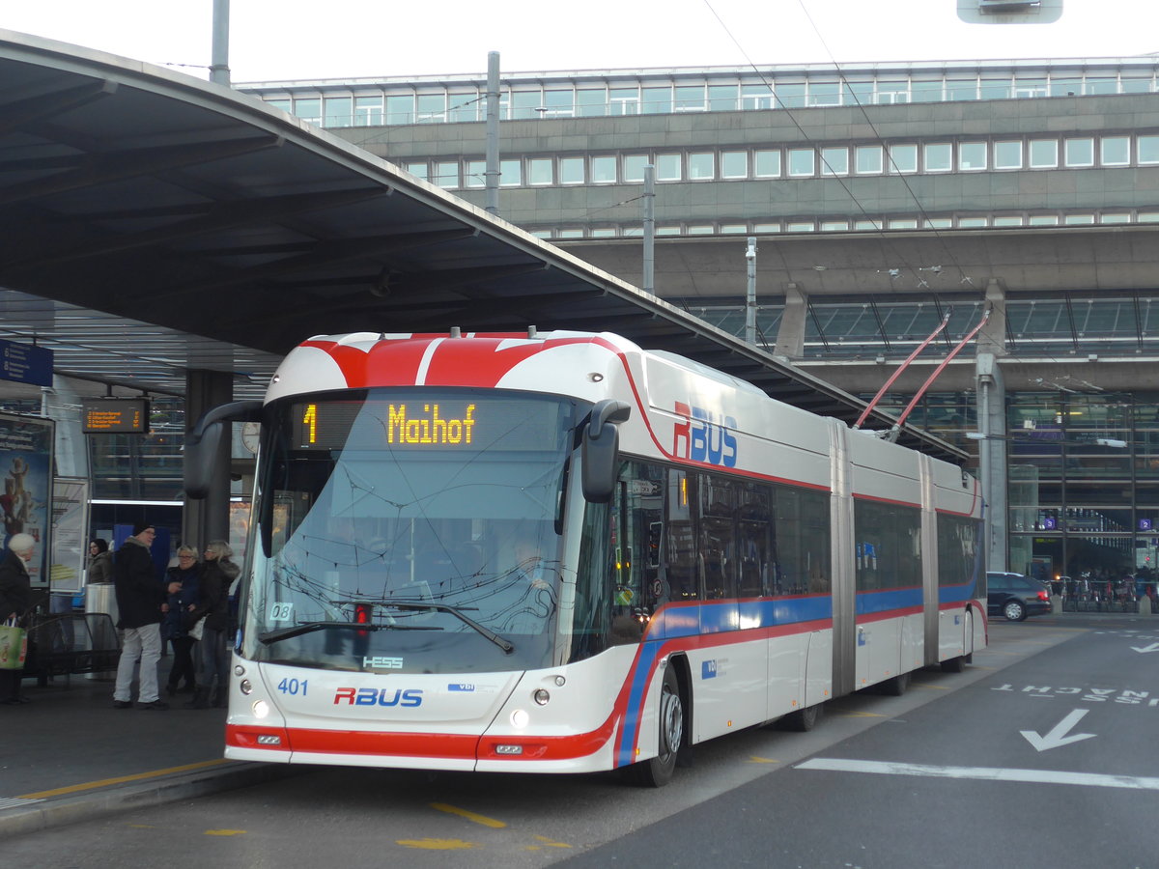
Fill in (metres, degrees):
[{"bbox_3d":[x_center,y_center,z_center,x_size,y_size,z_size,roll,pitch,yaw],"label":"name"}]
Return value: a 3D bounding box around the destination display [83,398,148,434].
[{"bbox_3d":[-5.477,-0.210,27.600,0.840,0.420,0.140,0,-3,16],"label":"destination display"}]

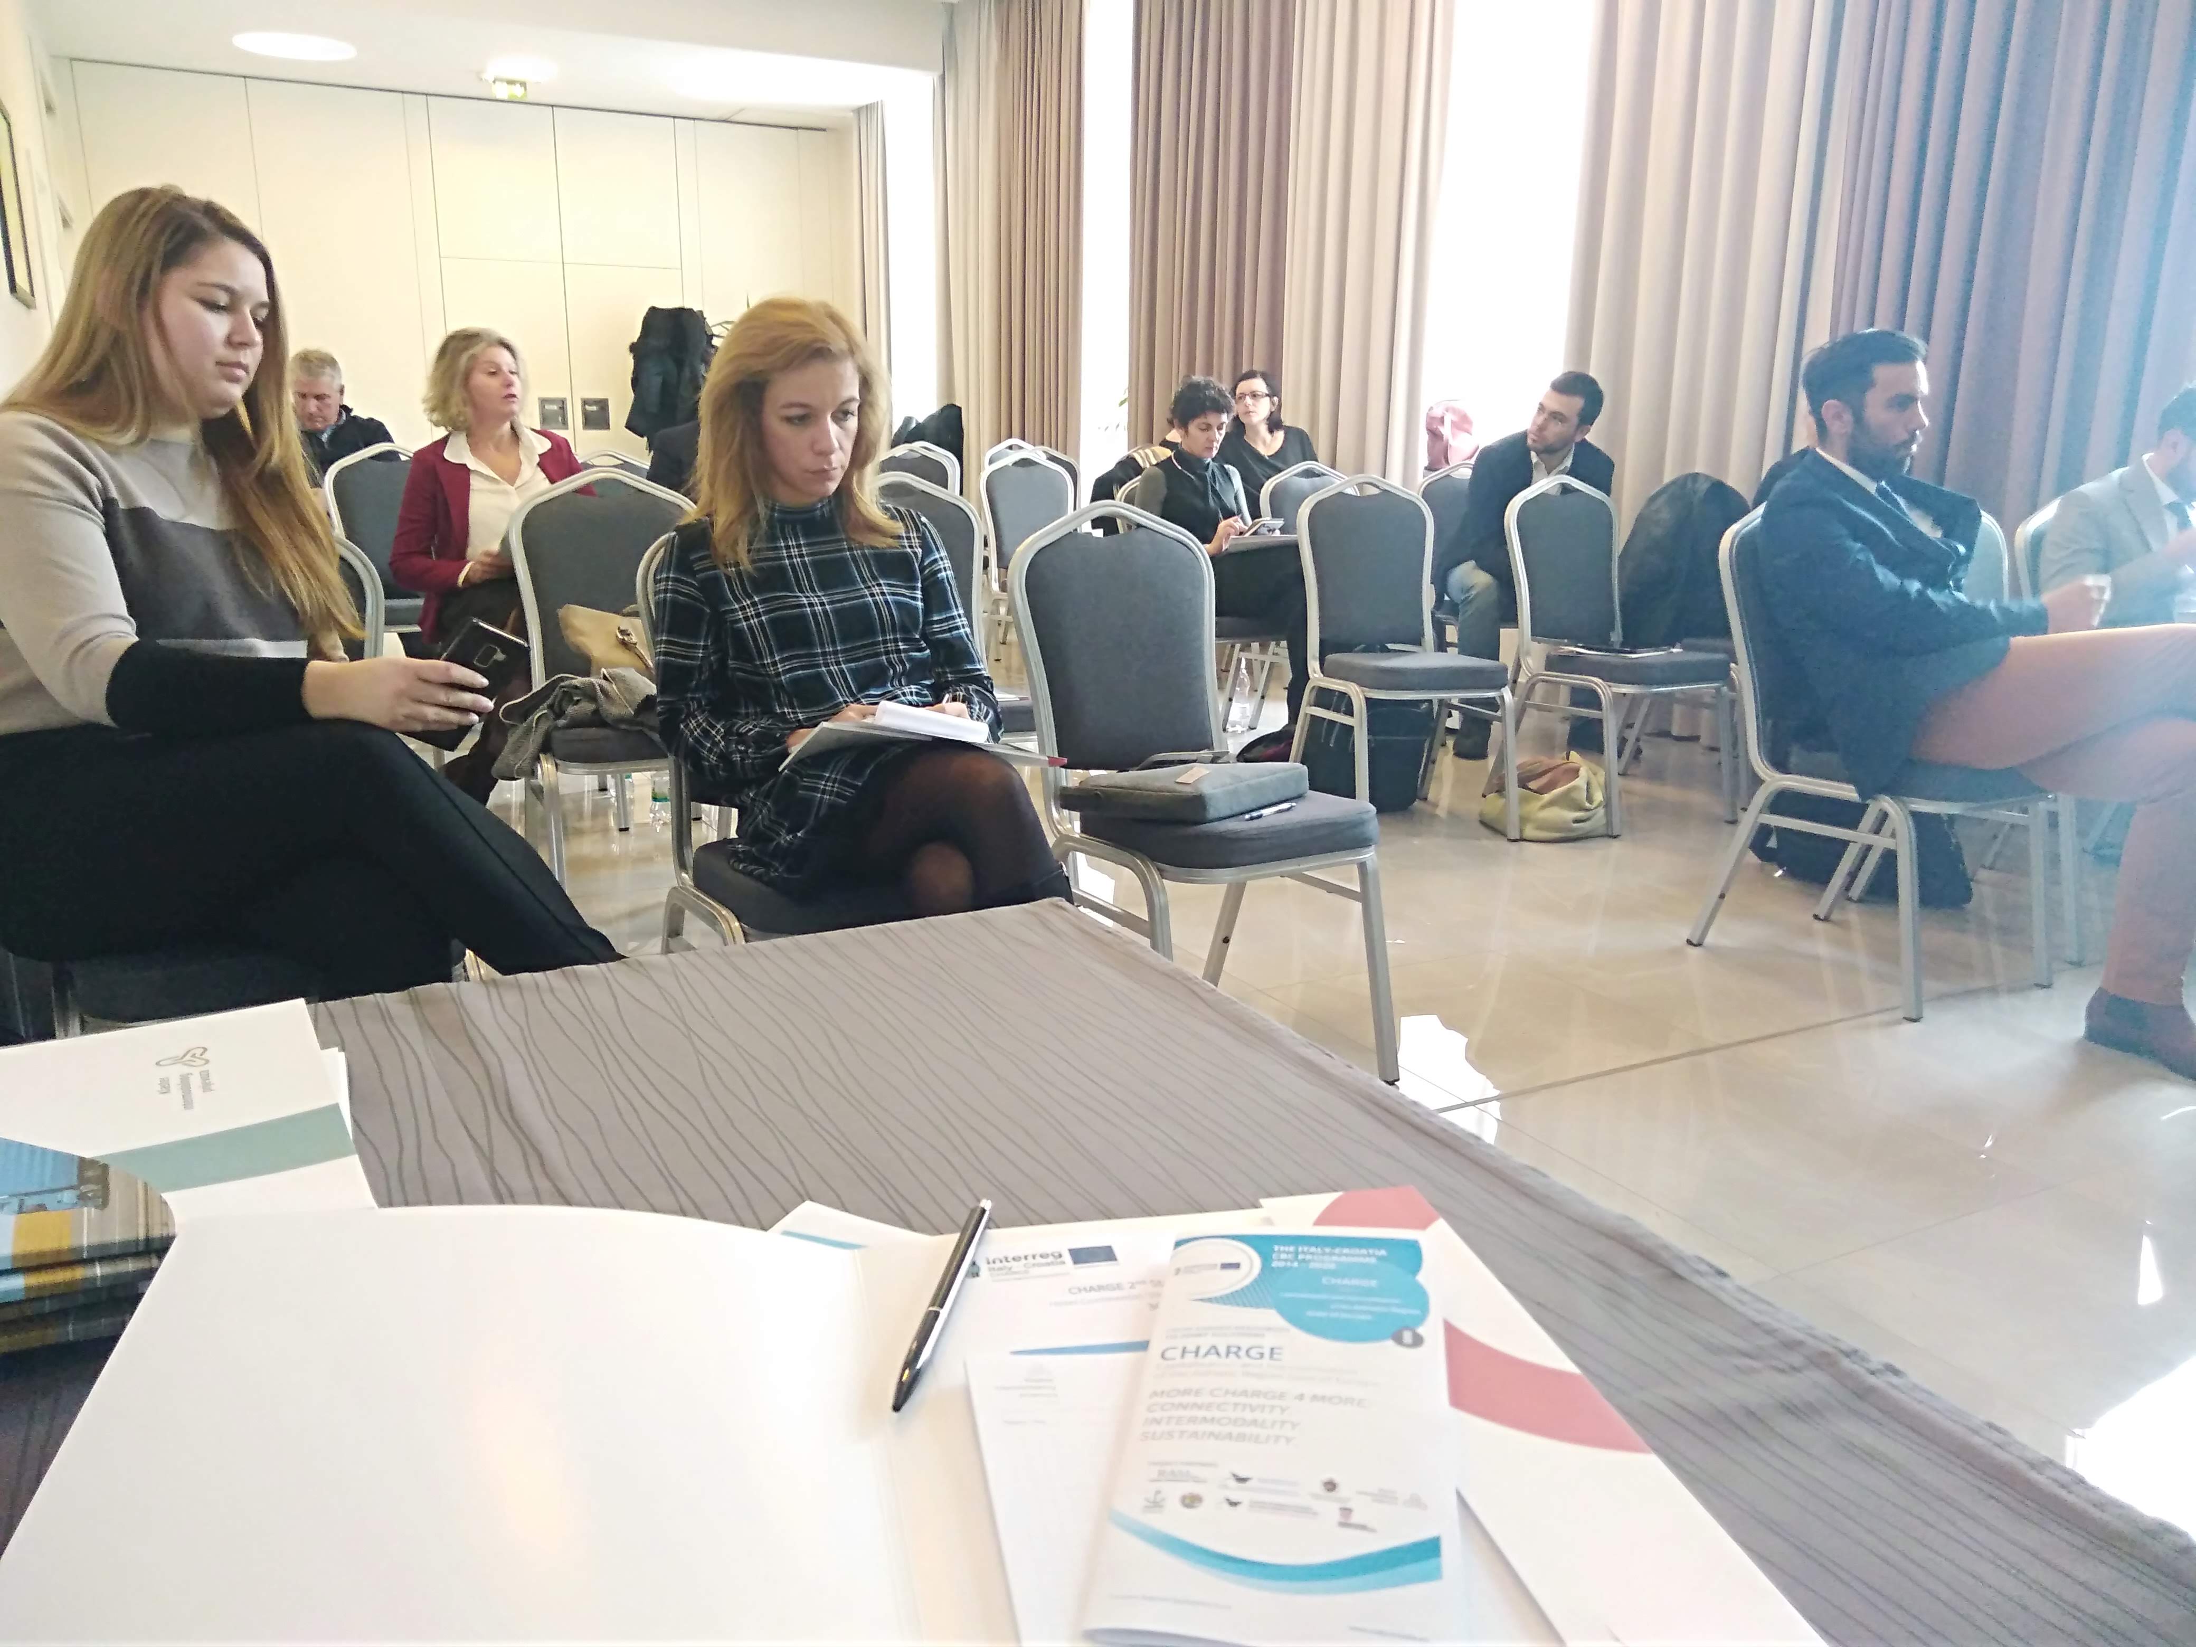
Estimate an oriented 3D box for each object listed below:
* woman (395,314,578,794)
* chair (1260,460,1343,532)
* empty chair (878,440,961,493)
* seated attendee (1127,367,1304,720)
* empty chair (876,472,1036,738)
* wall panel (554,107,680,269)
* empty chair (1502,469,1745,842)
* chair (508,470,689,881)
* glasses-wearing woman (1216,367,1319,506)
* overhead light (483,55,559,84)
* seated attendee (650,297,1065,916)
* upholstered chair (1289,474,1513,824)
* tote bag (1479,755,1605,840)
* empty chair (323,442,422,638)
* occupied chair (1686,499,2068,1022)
[{"bbox_3d":[-1.495,-0.605,4.439,0.480,1.250,0.770,-5,14,-24],"label":"woman"},{"bbox_3d":[0.844,-0.718,5.829,0.440,0.915,0.560,-6,15,-28],"label":"chair"},{"bbox_3d":[-0.758,-1.148,7.669,0.440,0.930,0.585,-3,14,-18],"label":"empty chair"},{"bbox_3d":[0.408,-0.828,5.739,0.470,1.210,0.720,-9,16,-36],"label":"seated attendee"},{"bbox_3d":[-0.374,-0.327,4.065,0.440,0.915,0.560,-5,14,-24],"label":"empty chair"},{"bbox_3d":[-3.097,-4.096,11.486,0.780,0.940,0.050,-6,15,-29],"label":"wall panel"},{"bbox_3d":[1.457,-0.494,4.983,0.440,0.930,0.585,-5,14,-25],"label":"empty chair"},{"bbox_3d":[-1.054,-0.324,4.005,0.440,0.915,0.560,-5,14,-24],"label":"chair"},{"bbox_3d":[0.698,-1.140,7.000,0.490,1.260,0.760,-1,13,-10],"label":"glasses-wearing woman"},{"bbox_3d":[-3.155,-4.121,9.708,0.420,0.080,0.420,-6,15,-29],"label":"overhead light"},{"bbox_3d":[-0.345,-0.111,2.466,0.500,1.225,0.750,-7,15,-29],"label":"seated attendee"},{"bbox_3d":[0.824,-0.459,4.790,0.440,0.930,0.585,-3,13,-16],"label":"upholstered chair"},{"bbox_3d":[1.216,-0.085,4.820,0.320,0.205,0.250,-2,13,-12],"label":"tote bag"},{"bbox_3d":[-2.319,-0.744,5.806,0.440,0.930,0.585,-2,13,-14],"label":"empty chair"},{"bbox_3d":[1.577,-0.164,3.563,0.440,0.930,0.585,-7,15,-29],"label":"occupied chair"}]

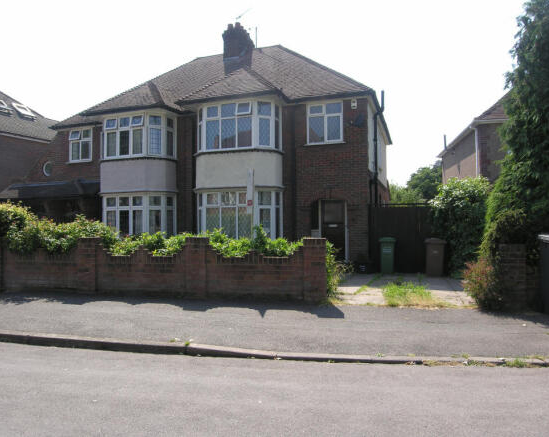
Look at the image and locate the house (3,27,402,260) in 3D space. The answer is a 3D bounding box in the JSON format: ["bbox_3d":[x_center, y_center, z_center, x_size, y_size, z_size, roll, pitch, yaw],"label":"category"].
[{"bbox_3d":[-2.459,-3.244,17.192,13.700,9.970,9.100,-1,-2,20],"label":"house"}]

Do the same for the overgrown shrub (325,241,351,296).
[{"bbox_3d":[0.967,0.775,6.200,0.420,0.860,0.500,-1,-2,20],"label":"overgrown shrub"}]

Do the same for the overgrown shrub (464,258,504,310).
[{"bbox_3d":[2.767,0.867,5.350,0.480,0.700,0.460,-1,-2,20],"label":"overgrown shrub"}]

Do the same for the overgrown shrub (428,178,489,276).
[{"bbox_3d":[5.201,0.196,11.300,1.600,2.680,1.550,-1,-2,20],"label":"overgrown shrub"}]

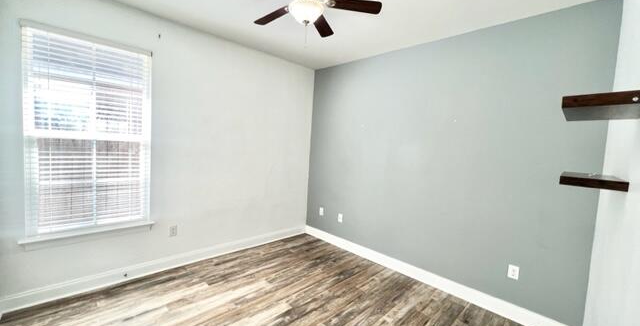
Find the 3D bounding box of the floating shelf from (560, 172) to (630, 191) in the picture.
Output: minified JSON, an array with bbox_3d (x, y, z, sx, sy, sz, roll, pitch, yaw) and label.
[{"bbox_3d":[1.375,0.090,1.234,0.530,0.039,0.198,0,5,-45],"label":"floating shelf"}]

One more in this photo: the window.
[{"bbox_3d":[-2.104,-0.253,2.256,0.861,1.775,0.070,0,5,-45],"label":"window"}]

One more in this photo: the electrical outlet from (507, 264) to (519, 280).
[{"bbox_3d":[1.775,1.006,2.203,0.010,0.119,0.074,0,5,-45],"label":"electrical outlet"}]

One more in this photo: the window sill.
[{"bbox_3d":[-2.144,0.685,2.304,0.923,0.104,0.100,0,5,-45],"label":"window sill"}]

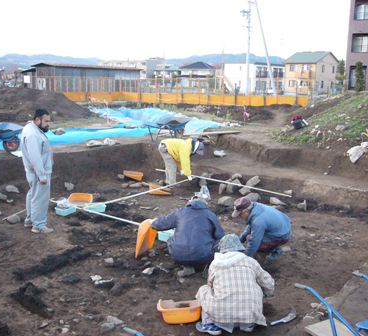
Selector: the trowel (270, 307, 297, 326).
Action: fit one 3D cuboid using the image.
[{"bbox_3d":[0.936,1.388,4.254,0.330,0.050,0.080,-11,17,-42],"label":"trowel"}]

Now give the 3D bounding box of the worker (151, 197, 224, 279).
[{"bbox_3d":[0.048,0.741,5.249,0.800,0.870,0.740,2,13,8],"label":"worker"}]

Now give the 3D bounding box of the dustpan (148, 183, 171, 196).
[{"bbox_3d":[-0.444,0.380,8.459,0.420,0.150,0.360,2,13,5],"label":"dustpan"}]

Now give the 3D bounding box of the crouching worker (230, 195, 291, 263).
[{"bbox_3d":[0.989,0.704,5.672,0.740,0.760,0.520,-3,11,-22],"label":"crouching worker"}]

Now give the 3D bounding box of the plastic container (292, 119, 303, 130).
[{"bbox_3d":[3.664,-1.395,14.600,0.280,0.300,0.260,-9,11,13],"label":"plastic container"}]

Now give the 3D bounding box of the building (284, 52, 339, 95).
[{"bbox_3d":[24.684,-18.056,86.594,6.700,7.700,8.600,11,14,43],"label":"building"}]

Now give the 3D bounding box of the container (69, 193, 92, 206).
[{"bbox_3d":[-1.797,0.562,7.881,0.420,0.145,0.380,0,11,-7],"label":"container"}]

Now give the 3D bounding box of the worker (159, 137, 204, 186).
[{"bbox_3d":[-0.044,-0.107,9.316,0.920,0.990,0.520,1,10,0],"label":"worker"}]

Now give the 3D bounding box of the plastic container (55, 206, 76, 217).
[{"bbox_3d":[-1.884,0.673,7.247,0.250,0.085,0.320,8,15,31],"label":"plastic container"}]

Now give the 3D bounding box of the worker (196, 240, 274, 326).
[{"bbox_3d":[0.475,0.990,4.156,0.680,0.860,0.720,1,13,3],"label":"worker"}]

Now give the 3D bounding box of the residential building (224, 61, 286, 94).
[{"bbox_3d":[14.301,-18.361,93.861,7.400,6.300,13.500,10,15,35],"label":"residential building"}]

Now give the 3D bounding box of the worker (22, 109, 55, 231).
[{"bbox_3d":[-2.035,0.050,6.285,0.440,1.720,0.540,2,10,3],"label":"worker"}]

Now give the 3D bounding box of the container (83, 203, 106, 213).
[{"bbox_3d":[-1.432,0.656,7.344,0.340,0.085,0.240,0,13,-2],"label":"container"}]

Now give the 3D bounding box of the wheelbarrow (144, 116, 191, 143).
[{"bbox_3d":[-0.430,-0.960,11.489,0.640,0.640,1.270,10,16,37],"label":"wheelbarrow"}]

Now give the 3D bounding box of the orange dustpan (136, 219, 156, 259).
[{"bbox_3d":[-0.417,0.874,5.587,0.135,0.430,0.345,15,16,25],"label":"orange dustpan"}]

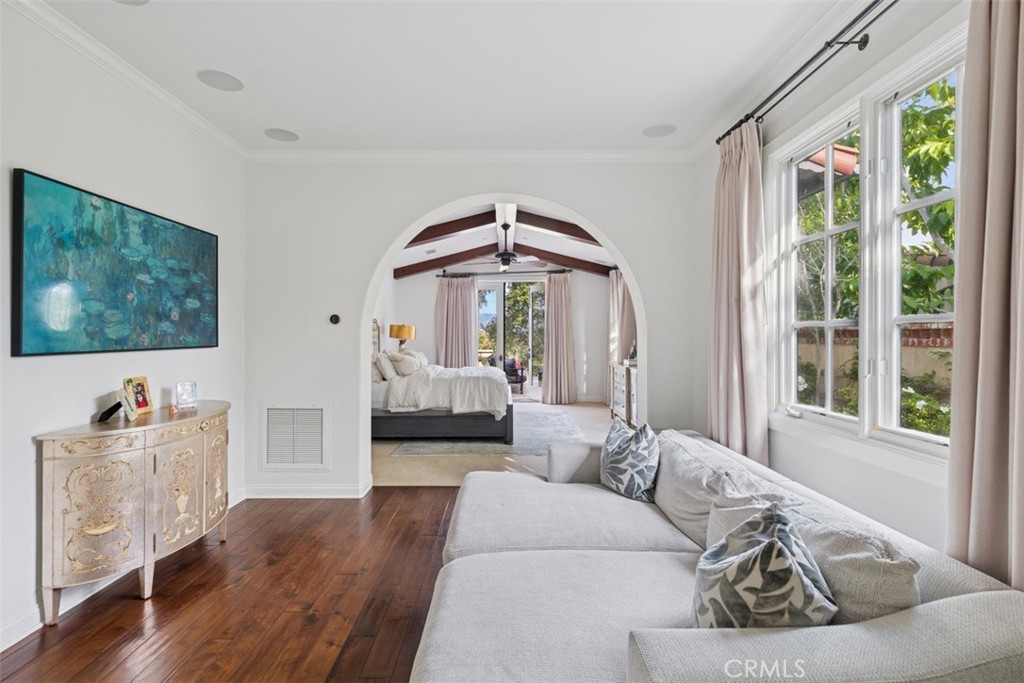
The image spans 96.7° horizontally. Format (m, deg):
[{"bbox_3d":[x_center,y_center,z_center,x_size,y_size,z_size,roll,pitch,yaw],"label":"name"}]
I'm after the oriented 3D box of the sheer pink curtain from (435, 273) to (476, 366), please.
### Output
[{"bbox_3d":[-1.108,-0.028,8.869,0.791,2.482,0.180,0,1,-1],"label":"sheer pink curtain"}]

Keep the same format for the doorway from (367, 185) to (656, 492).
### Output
[{"bbox_3d":[-0.060,0.035,3.897,2.370,2.518,0.280,0,1,-1],"label":"doorway"}]

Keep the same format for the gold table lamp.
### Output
[{"bbox_3d":[-1.973,0.074,8.175,0.480,0.760,0.480,0,1,-1],"label":"gold table lamp"}]

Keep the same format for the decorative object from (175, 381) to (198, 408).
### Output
[{"bbox_3d":[-2.081,0.343,2.906,0.105,0.170,0.040,0,1,-31],"label":"decorative object"}]

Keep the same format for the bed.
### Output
[{"bbox_3d":[-1.153,0.455,6.652,2.325,1.600,2.050,0,1,-1],"label":"bed"}]

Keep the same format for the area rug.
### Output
[{"bbox_3d":[-0.222,1.250,6.580,2.362,0.012,2.932,0,1,-1],"label":"area rug"}]

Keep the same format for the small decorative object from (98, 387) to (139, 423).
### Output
[{"bbox_3d":[-2.120,0.341,2.460,0.160,0.170,0.180,-1,1,-35],"label":"small decorative object"}]

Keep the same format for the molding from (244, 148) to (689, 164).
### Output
[{"bbox_3d":[-0.326,-1.516,3.701,3.707,0.085,0.070,0,1,-1],"label":"molding"}]

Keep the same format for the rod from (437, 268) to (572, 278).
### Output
[{"bbox_3d":[-0.141,-1.327,8.864,2.645,0.070,0.100,-2,1,-1],"label":"rod"}]

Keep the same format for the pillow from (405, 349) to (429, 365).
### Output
[{"bbox_3d":[-1.559,0.297,7.184,0.180,0.430,0.600,-38,1,0],"label":"pillow"}]

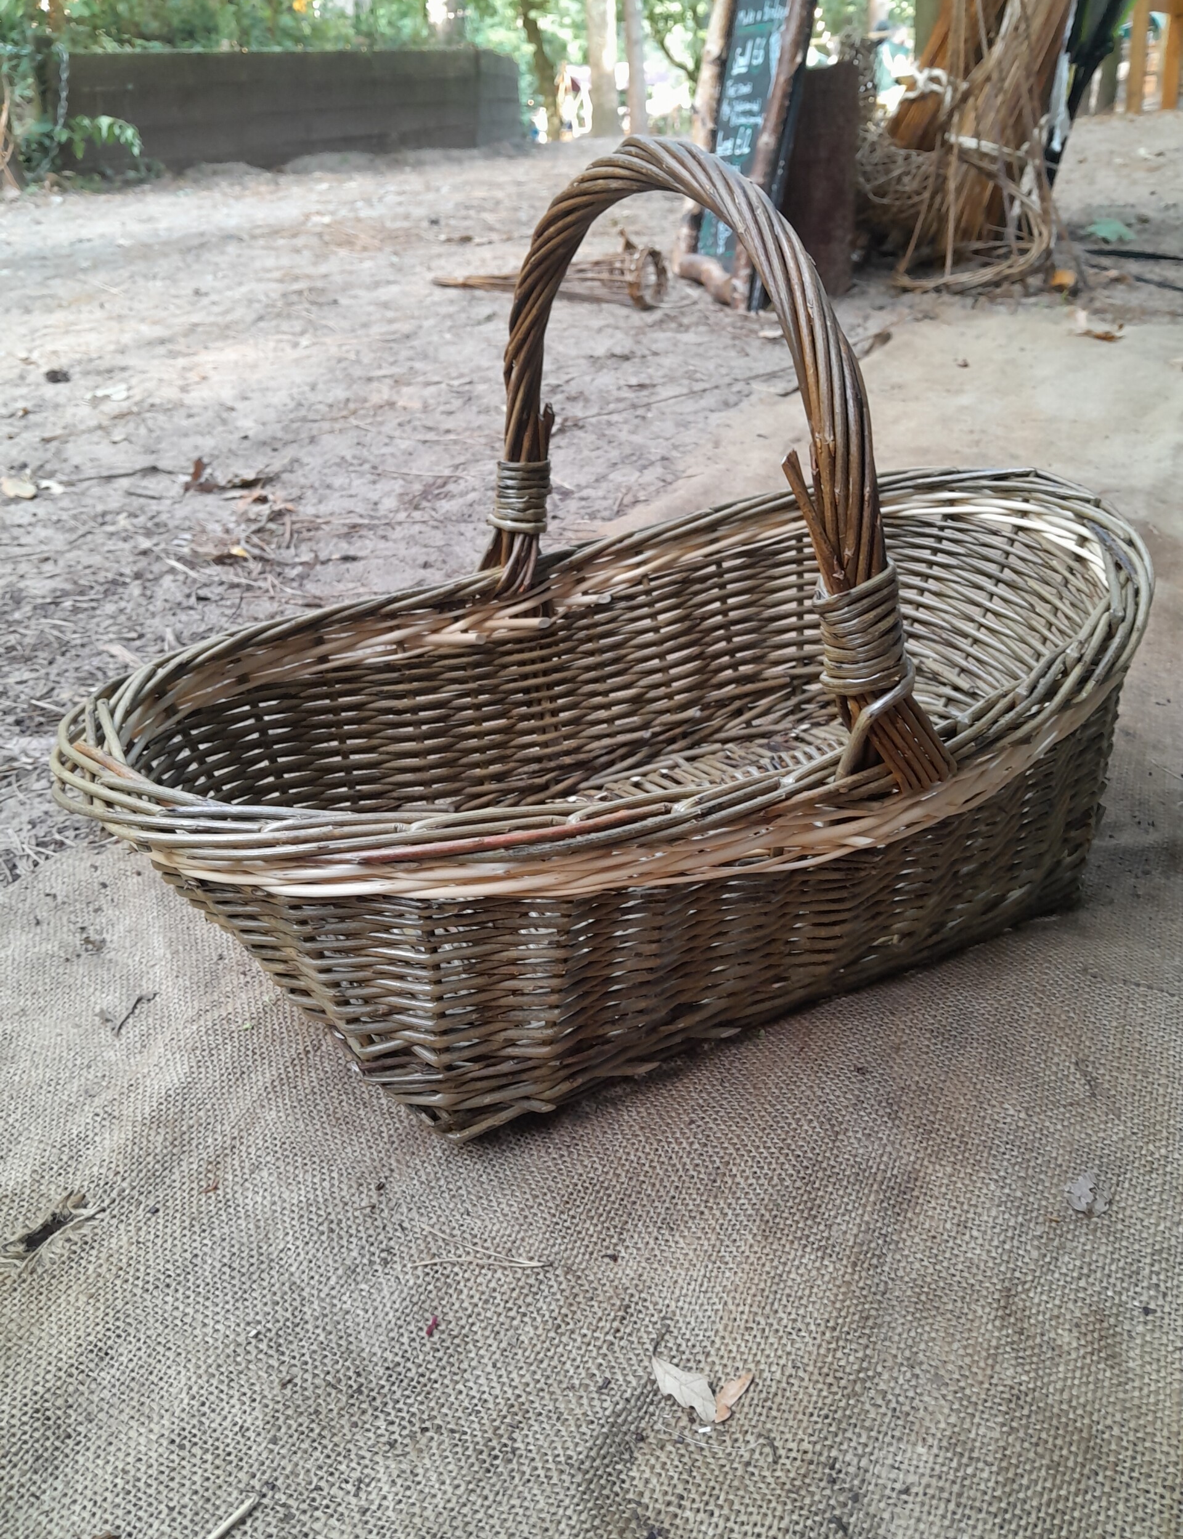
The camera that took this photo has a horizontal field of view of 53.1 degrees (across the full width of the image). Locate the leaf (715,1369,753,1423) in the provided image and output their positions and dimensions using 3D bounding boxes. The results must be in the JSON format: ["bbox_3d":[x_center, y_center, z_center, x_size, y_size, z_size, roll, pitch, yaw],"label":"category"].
[{"bbox_3d":[0.057,0.254,0.480,0.008,0.008,0.026,21,40,32],"label":"leaf"}]

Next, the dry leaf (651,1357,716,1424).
[{"bbox_3d":[0.038,0.252,0.484,0.035,0.008,0.017,18,38,28],"label":"dry leaf"}]

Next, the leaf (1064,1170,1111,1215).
[{"bbox_3d":[0.233,0.200,0.554,0.024,0.007,0.019,-19,37,-24],"label":"leaf"}]

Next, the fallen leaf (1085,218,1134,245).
[{"bbox_3d":[1.395,-1.447,3.177,0.115,0.058,0.090,-1,32,1],"label":"fallen leaf"}]

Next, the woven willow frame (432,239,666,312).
[{"bbox_3d":[-0.101,-1.134,2.658,0.540,0.140,0.140,18,37,29],"label":"woven willow frame"}]

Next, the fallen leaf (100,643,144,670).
[{"bbox_3d":[-0.421,-0.103,1.067,0.067,0.014,0.012,27,43,37],"label":"fallen leaf"}]

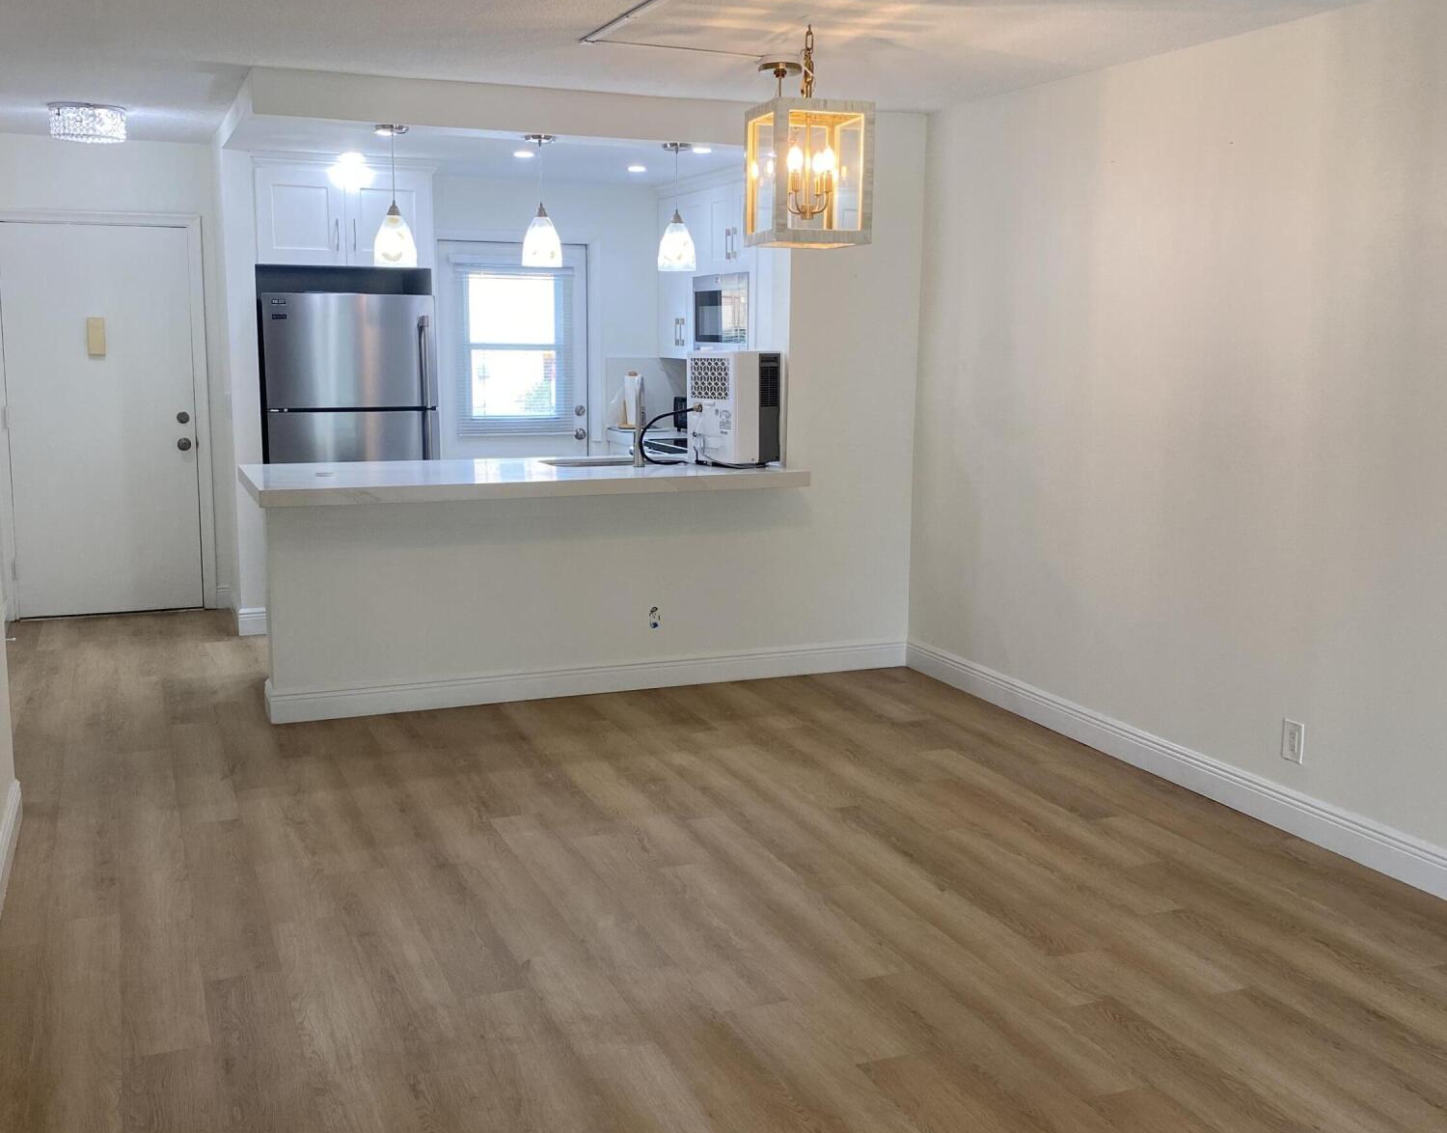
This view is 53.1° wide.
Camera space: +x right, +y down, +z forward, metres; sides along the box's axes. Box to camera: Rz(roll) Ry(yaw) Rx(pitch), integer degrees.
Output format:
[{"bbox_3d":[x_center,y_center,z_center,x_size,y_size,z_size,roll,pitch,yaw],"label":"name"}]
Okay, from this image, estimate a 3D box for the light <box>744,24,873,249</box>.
[{"bbox_3d":[0.266,-1.334,4.514,0.316,0.657,0.316,-2,10,-15],"label":"light"}]

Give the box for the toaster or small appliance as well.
[{"bbox_3d":[0.056,-0.731,6.660,0.303,0.507,0.313,-8,13,-42],"label":"toaster or small appliance"}]

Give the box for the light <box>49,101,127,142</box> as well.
[{"bbox_3d":[-2.779,-1.937,6.337,0.317,0.132,0.317,-3,10,-22],"label":"light"}]

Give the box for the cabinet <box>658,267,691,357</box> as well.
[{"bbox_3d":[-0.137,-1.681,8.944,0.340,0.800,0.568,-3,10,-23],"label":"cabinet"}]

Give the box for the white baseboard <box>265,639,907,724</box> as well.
[{"bbox_3d":[-0.458,0.475,6.210,2.842,0.128,0.020,-3,10,-23],"label":"white baseboard"}]

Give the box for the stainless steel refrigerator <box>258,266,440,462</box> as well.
[{"bbox_3d":[-1.998,-0.564,7.641,0.838,1.685,0.810,-3,10,-23],"label":"stainless steel refrigerator"}]

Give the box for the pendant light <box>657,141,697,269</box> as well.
[{"bbox_3d":[-0.193,-1.495,6.082,0.162,0.516,0.162,1,10,0],"label":"pendant light"}]

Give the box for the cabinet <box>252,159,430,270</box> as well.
[{"bbox_3d":[-1.951,-1.760,7.330,0.872,0.505,0.661,-3,10,-22],"label":"cabinet"}]

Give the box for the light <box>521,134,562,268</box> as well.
[{"bbox_3d":[-0.735,-1.466,5.857,0.162,0.512,0.162,-3,10,-22],"label":"light"}]

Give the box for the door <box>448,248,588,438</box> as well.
[{"bbox_3d":[-1.288,-0.948,8.921,0.914,2.035,0.045,-3,10,-23],"label":"door"}]

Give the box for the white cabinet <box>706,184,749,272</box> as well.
[{"bbox_3d":[0.194,-1.762,7.596,0.327,0.474,0.734,-3,10,-22],"label":"white cabinet"}]

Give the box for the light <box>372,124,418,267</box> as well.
[{"bbox_3d":[-1.303,-1.460,5.735,0.165,0.532,0.165,-3,10,-23],"label":"light"}]

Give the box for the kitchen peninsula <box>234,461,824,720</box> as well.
[{"bbox_3d":[-0.840,0.048,6.228,2.253,0.933,0.933,-3,10,-22],"label":"kitchen peninsula"}]

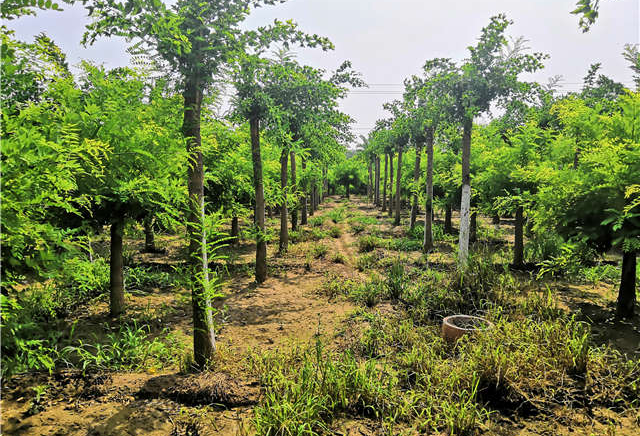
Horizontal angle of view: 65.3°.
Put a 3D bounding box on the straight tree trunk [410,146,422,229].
[{"bbox_3d":[2.520,-0.737,13.178,0.160,2.284,0.160,4,5,11],"label":"straight tree trunk"}]

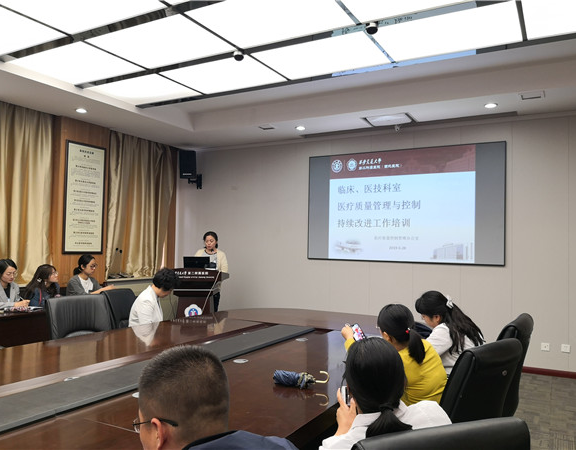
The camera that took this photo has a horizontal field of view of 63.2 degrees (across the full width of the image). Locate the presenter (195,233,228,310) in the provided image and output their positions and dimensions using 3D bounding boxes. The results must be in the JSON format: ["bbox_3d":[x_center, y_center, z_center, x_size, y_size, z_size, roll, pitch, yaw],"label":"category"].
[{"bbox_3d":[-1.066,0.892,6.399,0.460,1.600,0.360,1,-2,11],"label":"presenter"}]

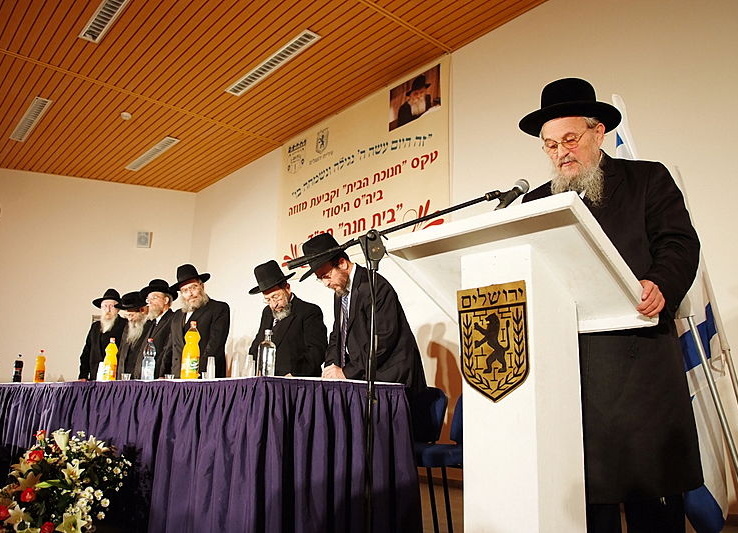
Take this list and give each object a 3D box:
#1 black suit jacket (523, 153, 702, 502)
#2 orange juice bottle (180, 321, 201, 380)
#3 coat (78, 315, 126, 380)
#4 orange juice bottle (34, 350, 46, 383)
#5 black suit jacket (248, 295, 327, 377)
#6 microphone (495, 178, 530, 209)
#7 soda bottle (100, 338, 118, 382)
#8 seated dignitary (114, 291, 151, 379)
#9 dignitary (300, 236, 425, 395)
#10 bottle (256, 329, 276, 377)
[{"bbox_3d":[0.858,0.192,1.982,0.430,1.224,0.570,13,-16,-44],"label":"black suit jacket"},{"bbox_3d":[-1.005,0.476,3.271,0.097,0.335,0.097,11,-15,-39],"label":"orange juice bottle"},{"bbox_3d":[-3.089,0.994,6.686,0.520,0.880,0.320,0,-12,5],"label":"coat"},{"bbox_3d":[-3.286,1.002,5.766,0.092,0.325,0.092,11,-15,-39],"label":"orange juice bottle"},{"bbox_3d":[-0.561,0.709,3.938,0.580,1.020,0.380,-4,-13,25],"label":"black suit jacket"},{"bbox_3d":[0.478,-0.234,1.914,0.052,0.052,0.170,-11,21,47],"label":"microphone"},{"bbox_3d":[-1.989,0.722,4.445,0.097,0.335,0.097,11,-15,-39],"label":"soda bottle"},{"bbox_3d":[-2.556,1.097,6.104,0.530,1.707,0.400,-2,-12,18],"label":"seated dignitary"},{"bbox_3d":[-0.022,0.615,3.293,0.740,1.647,0.550,13,-16,-44],"label":"dignitary"},{"bbox_3d":[-0.565,0.478,3.168,0.092,0.270,0.092,1,-12,0],"label":"bottle"}]

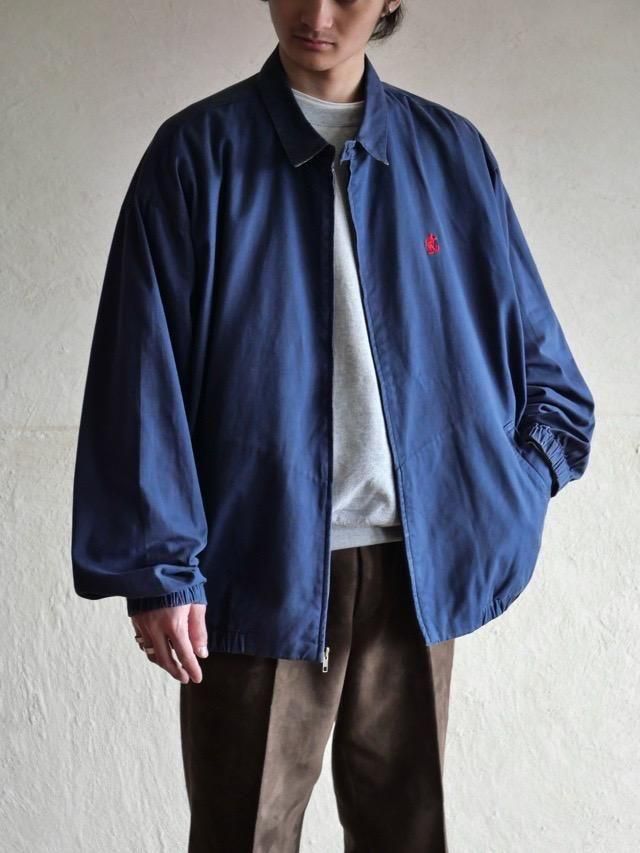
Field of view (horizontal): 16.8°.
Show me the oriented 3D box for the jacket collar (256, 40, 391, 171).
[{"bbox_3d":[0.005,-0.402,2.720,0.168,0.172,0.172,0,1,-17],"label":"jacket collar"}]

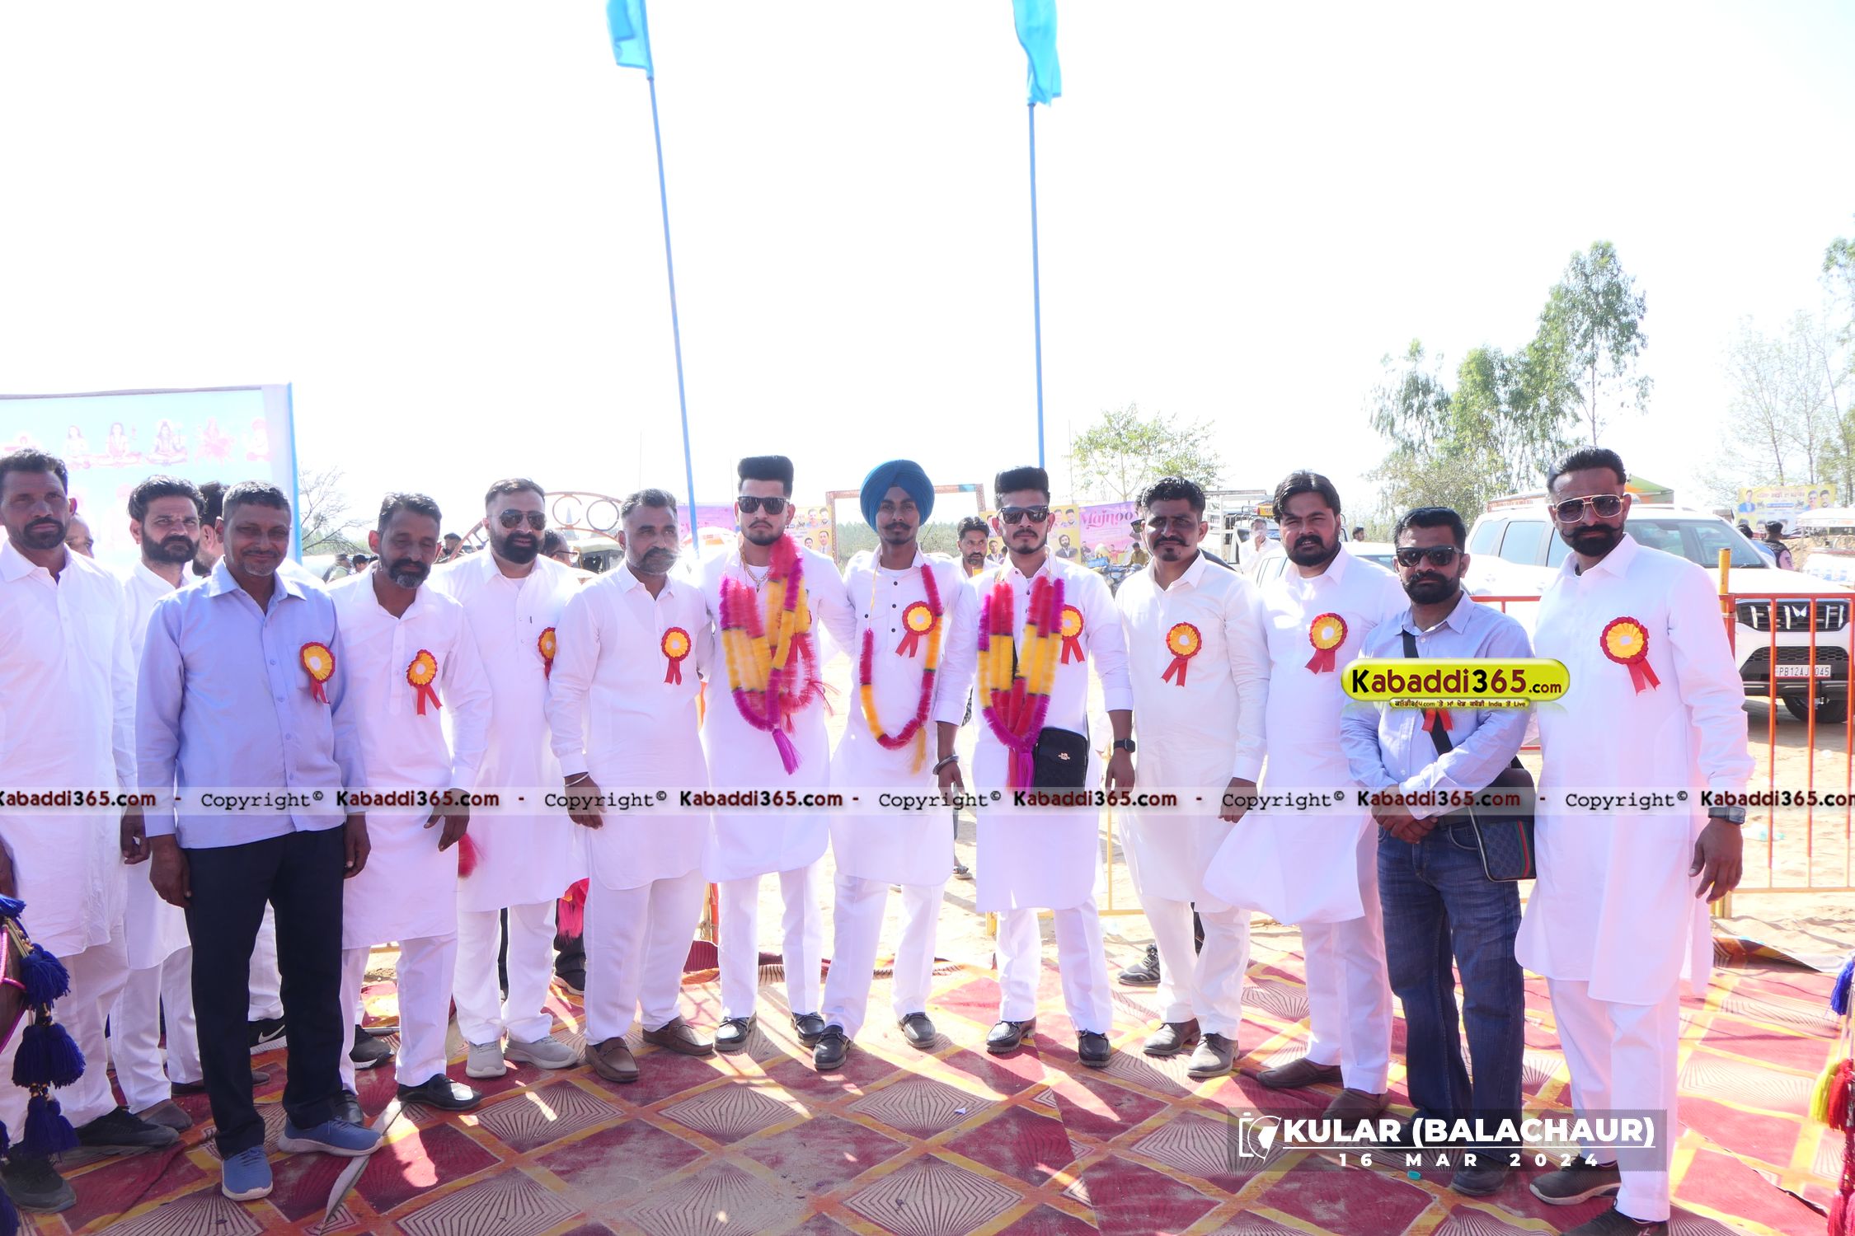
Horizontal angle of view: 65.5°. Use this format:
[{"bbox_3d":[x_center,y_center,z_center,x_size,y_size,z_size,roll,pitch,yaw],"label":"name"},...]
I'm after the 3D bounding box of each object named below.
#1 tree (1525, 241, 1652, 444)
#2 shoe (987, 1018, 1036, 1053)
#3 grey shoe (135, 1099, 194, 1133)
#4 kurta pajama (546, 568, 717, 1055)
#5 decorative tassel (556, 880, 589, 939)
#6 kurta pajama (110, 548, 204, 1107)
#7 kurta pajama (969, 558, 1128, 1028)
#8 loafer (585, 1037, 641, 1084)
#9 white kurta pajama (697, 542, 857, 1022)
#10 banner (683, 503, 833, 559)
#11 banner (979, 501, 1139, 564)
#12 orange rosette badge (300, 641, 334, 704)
[{"bbox_3d":[21.948,-7.001,47.778,4.300,11.070,4.200,-1,3,0],"label":"tree"},{"bbox_3d":[0.266,1.260,4.499,0.105,0.105,0.285,1,4,28],"label":"shoe"},{"bbox_3d":[-2.147,1.342,3.995,0.270,0.100,0.100,1,4,26],"label":"grey shoe"},{"bbox_3d":[-0.918,0.582,4.490,0.540,1.470,0.350,-3,4,-34],"label":"kurta pajama"},{"bbox_3d":[-1.216,0.995,4.950,0.120,0.230,0.100,-1,3,0],"label":"decorative tassel"},{"bbox_3d":[-2.138,0.575,4.050,0.510,1.480,0.360,-1,0,-35],"label":"kurta pajama"},{"bbox_3d":[0.371,0.553,4.480,0.540,1.480,0.330,0,3,12],"label":"kurta pajama"},{"bbox_3d":[-0.949,1.299,4.325,0.108,0.095,0.290,-4,5,-37],"label":"loafer"},{"bbox_3d":[-0.492,0.535,4.600,0.560,1.490,0.340,0,0,-2],"label":"white kurta pajama"},{"bbox_3d":[-2.833,-1.326,24.000,2.507,1.150,0.060,-1,3,-2],"label":"banner"},{"bbox_3d":[2.973,-1.849,32.000,3.800,1.600,0.050,0,4,15],"label":"banner"},{"bbox_3d":[-1.493,0.135,3.530,0.105,0.155,0.030,-2,-3,-44],"label":"orange rosette badge"}]

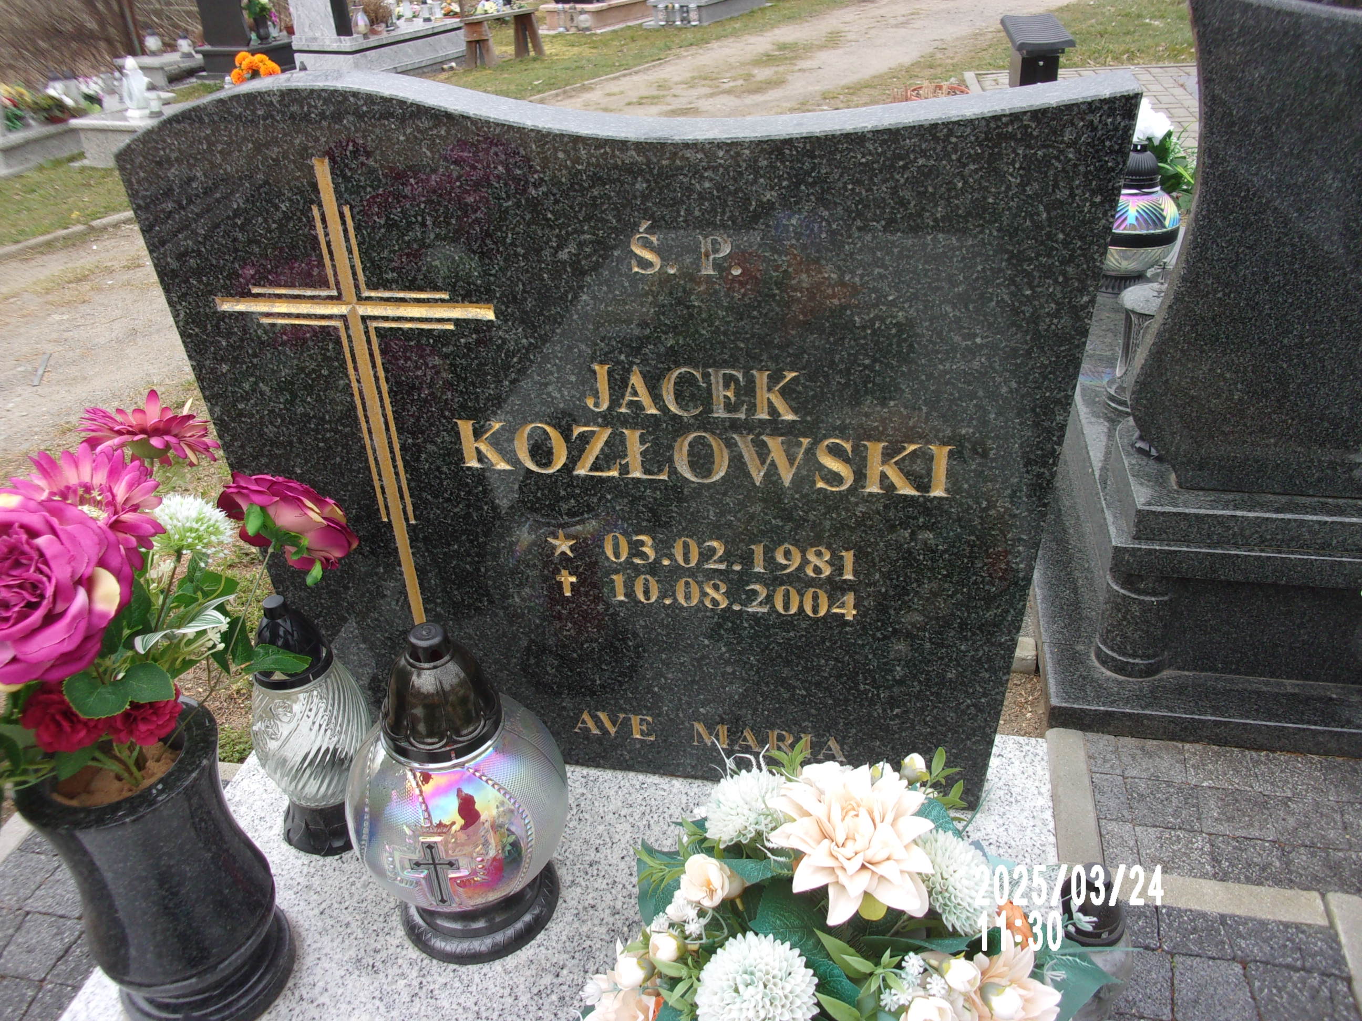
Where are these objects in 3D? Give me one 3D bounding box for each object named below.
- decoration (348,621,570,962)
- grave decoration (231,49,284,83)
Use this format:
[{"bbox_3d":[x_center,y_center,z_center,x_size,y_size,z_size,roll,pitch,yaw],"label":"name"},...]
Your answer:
[{"bbox_3d":[-0.222,0.265,1.091,0.217,0.358,0.217,-2,32,2],"label":"decoration"},{"bbox_3d":[-2.360,-2.419,6.130,0.330,0.300,0.300,4,33,11],"label":"grave decoration"}]

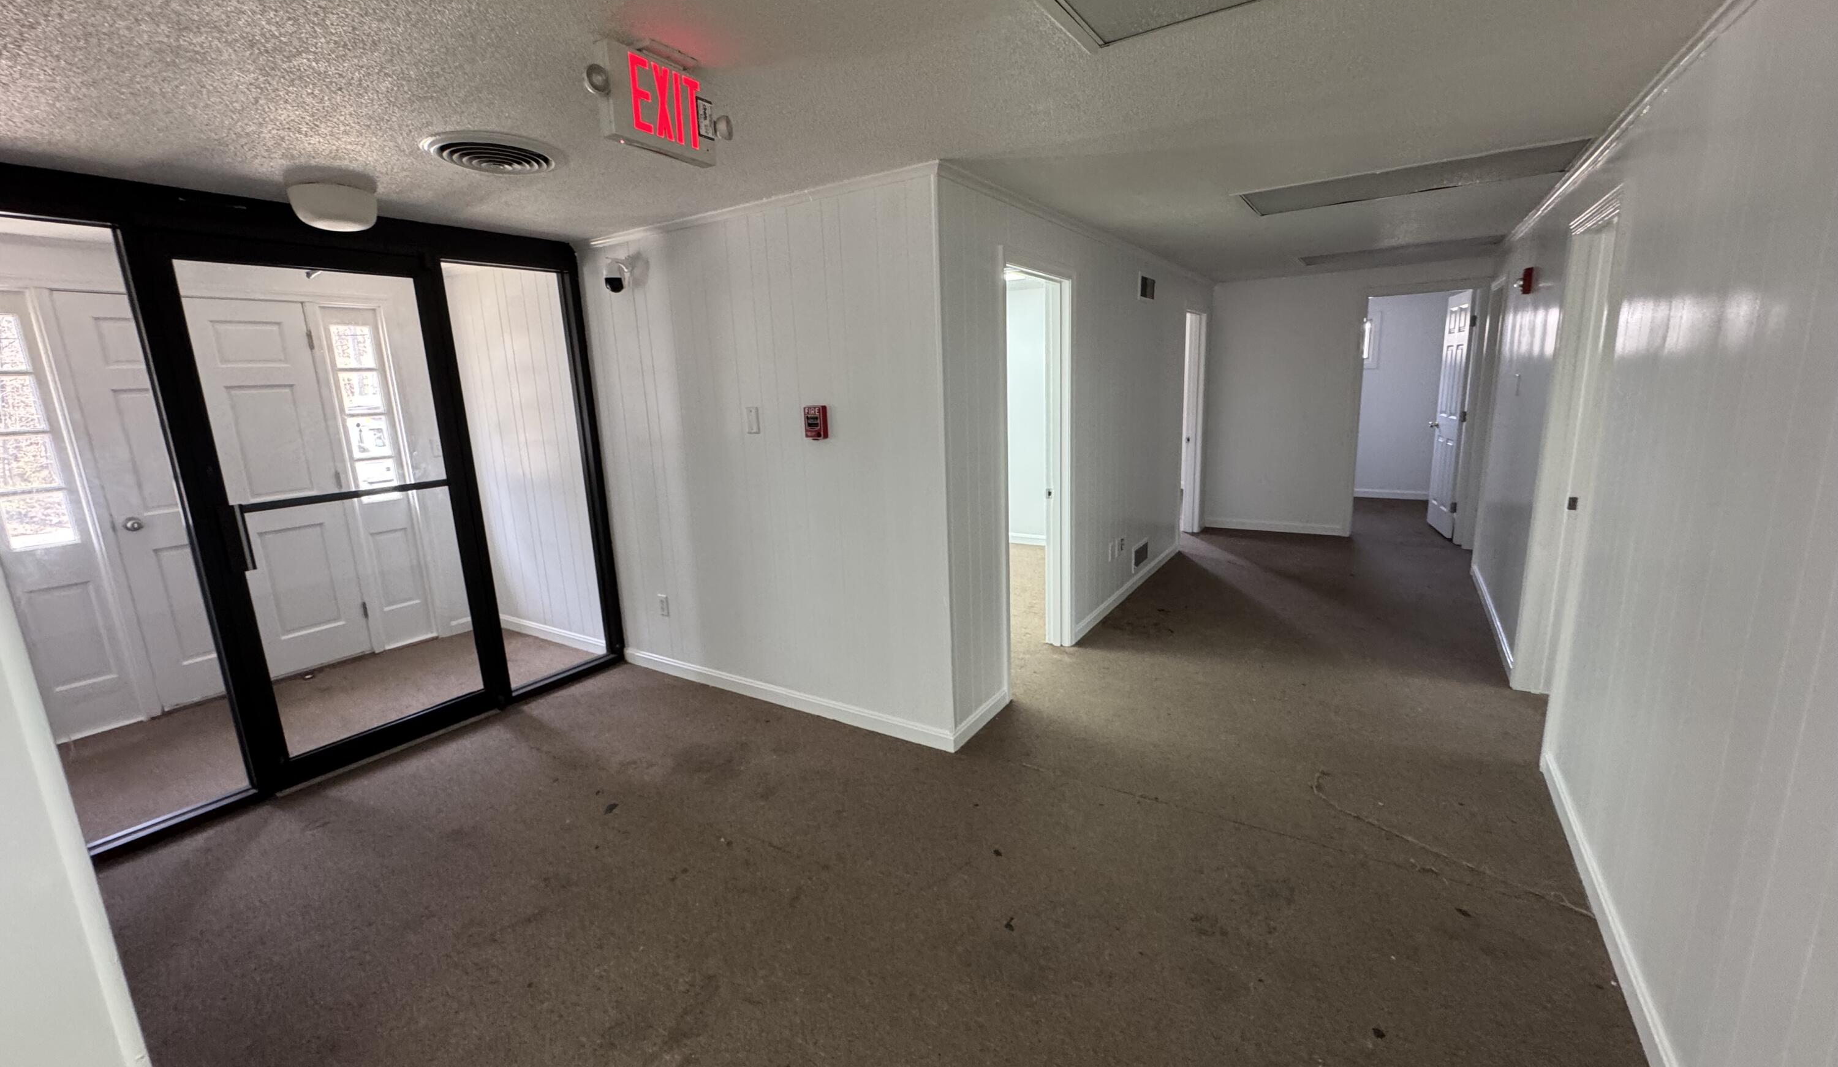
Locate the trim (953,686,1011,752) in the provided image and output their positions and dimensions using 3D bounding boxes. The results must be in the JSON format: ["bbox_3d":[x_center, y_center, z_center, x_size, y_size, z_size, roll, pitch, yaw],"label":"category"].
[{"bbox_3d":[0.279,0.809,3.281,0.016,0.084,0.519,5,14,31],"label":"trim"}]

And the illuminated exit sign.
[{"bbox_3d":[-0.604,-0.989,1.722,0.045,0.202,0.292,5,14,31],"label":"illuminated exit sign"}]

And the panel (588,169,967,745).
[{"bbox_3d":[-0.783,-0.289,3.434,2.152,2.257,0.080,5,14,31],"label":"panel"}]

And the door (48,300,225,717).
[{"bbox_3d":[-3.663,-0.187,3.980,0.045,2.054,0.930,5,14,31],"label":"door"}]

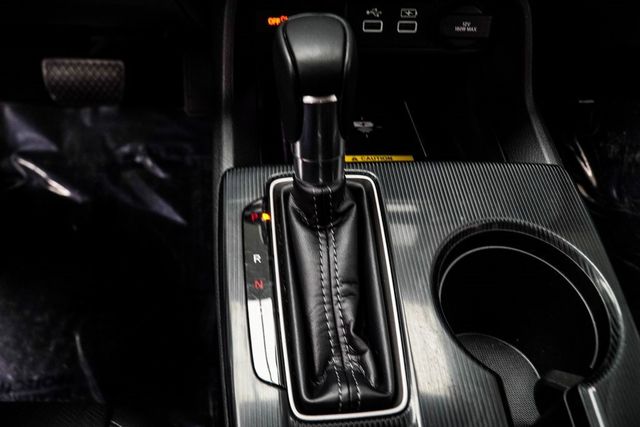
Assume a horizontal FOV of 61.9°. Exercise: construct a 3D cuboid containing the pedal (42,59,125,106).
[{"bbox_3d":[-0.342,-0.191,0.779,0.109,0.064,0.025,-1,23,-9],"label":"pedal"}]

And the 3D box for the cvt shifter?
[{"bbox_3d":[0.014,0.001,0.282,0.069,0.142,0.168,-1,51,-9],"label":"cvt shifter"}]

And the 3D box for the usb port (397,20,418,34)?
[{"bbox_3d":[0.068,-0.149,0.422,0.016,0.009,0.010,-1,39,-9],"label":"usb port"}]

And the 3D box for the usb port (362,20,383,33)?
[{"bbox_3d":[0.041,-0.148,0.419,0.016,0.009,0.010,-1,39,-9],"label":"usb port"}]

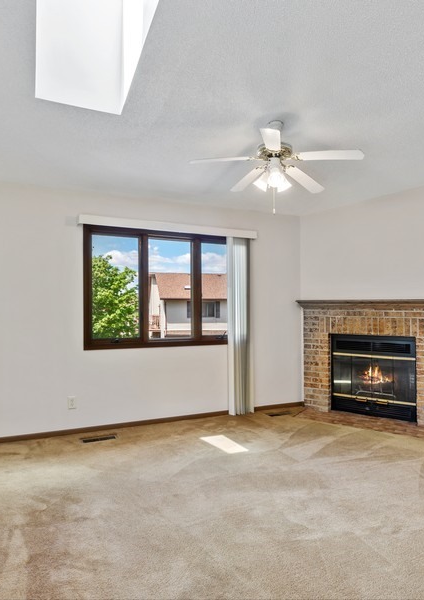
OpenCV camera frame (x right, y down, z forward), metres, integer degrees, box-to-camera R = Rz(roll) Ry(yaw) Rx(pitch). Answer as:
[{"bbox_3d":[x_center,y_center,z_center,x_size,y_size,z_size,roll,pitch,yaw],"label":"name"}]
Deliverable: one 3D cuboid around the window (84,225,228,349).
[{"bbox_3d":[-0.462,-0.120,4.109,1.790,1.265,0.100,0,-1,-23],"label":"window"}]

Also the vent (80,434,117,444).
[{"bbox_3d":[-1.073,1.318,3.555,0.340,0.020,0.140,0,-1,-23],"label":"vent"}]

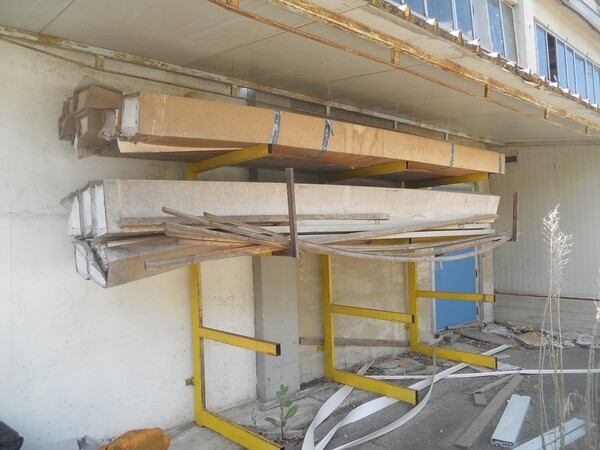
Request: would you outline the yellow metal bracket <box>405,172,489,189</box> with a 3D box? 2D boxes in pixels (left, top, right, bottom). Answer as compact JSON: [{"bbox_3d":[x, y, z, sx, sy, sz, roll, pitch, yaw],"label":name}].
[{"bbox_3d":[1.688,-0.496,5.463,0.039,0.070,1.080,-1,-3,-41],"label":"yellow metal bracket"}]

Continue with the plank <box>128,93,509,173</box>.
[{"bbox_3d":[0.640,-0.647,4.005,4.230,0.233,0.270,-2,-2,-41],"label":"plank"}]

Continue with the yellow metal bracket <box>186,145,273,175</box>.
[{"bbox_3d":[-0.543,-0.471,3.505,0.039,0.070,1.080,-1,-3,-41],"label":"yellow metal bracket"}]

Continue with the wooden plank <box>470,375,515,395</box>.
[{"bbox_3d":[1.889,1.522,4.507,0.757,0.024,0.068,-1,-3,-43],"label":"wooden plank"}]

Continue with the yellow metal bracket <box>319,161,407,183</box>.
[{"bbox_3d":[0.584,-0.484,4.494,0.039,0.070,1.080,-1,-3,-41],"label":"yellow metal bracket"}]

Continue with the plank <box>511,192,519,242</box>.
[{"bbox_3d":[2.229,-0.082,4.840,0.045,0.507,0.045,-1,1,-41],"label":"plank"}]

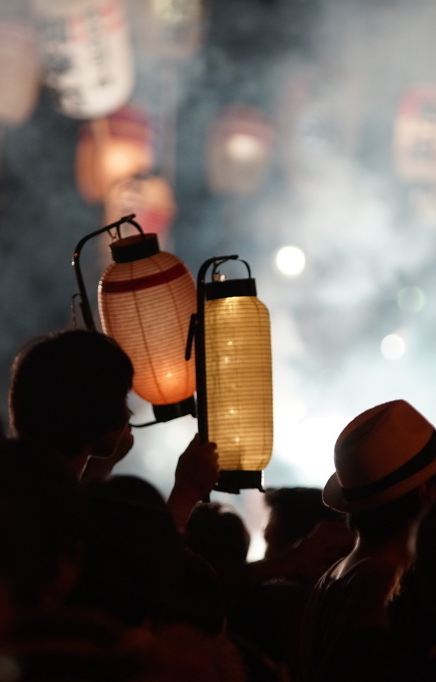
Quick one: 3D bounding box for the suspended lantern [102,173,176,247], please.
[{"bbox_3d":[-0.239,-0.373,13.000,0.205,0.285,0.205,0,-2,0],"label":"suspended lantern"}]

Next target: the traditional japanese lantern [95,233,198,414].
[{"bbox_3d":[-0.114,-0.025,7.450,0.170,0.335,0.170,-14,10,0],"label":"traditional japanese lantern"}]

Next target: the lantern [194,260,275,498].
[{"bbox_3d":[0.027,0.058,7.400,0.135,0.405,0.128,-2,0,0],"label":"lantern"}]

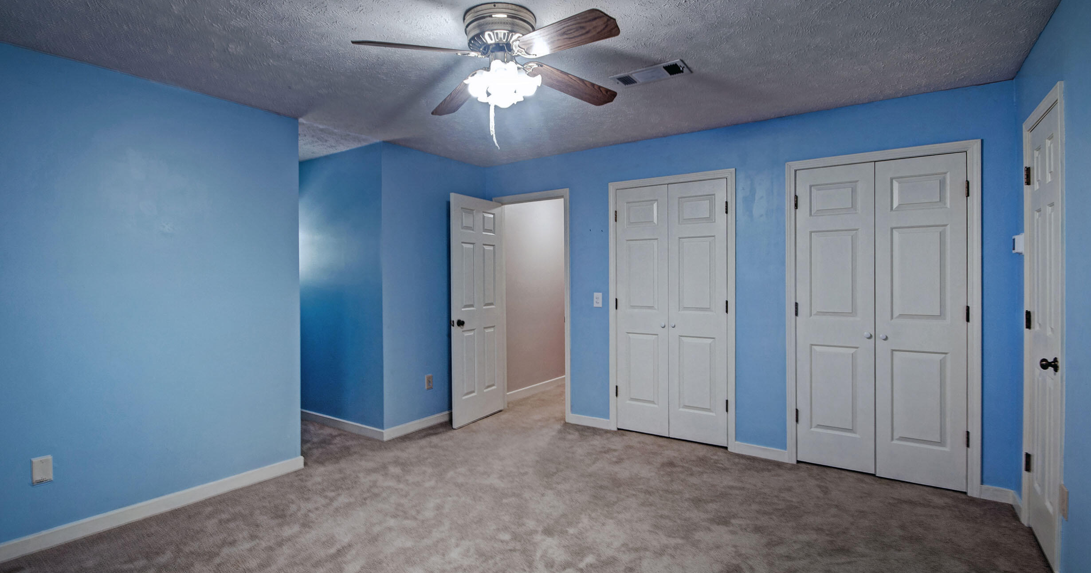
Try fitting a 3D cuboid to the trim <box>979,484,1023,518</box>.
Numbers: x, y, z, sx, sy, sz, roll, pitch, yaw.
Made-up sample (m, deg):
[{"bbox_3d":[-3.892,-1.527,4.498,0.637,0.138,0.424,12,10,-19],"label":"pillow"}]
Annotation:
[{"bbox_3d":[2.571,1.207,2.552,0.152,0.083,0.283,0,0,35],"label":"trim"}]

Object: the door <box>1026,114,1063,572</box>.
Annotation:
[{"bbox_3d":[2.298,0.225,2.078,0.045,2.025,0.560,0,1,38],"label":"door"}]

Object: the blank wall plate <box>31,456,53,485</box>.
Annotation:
[{"bbox_3d":[-2.470,0.905,2.228,0.010,0.120,0.072,0,1,38],"label":"blank wall plate"}]

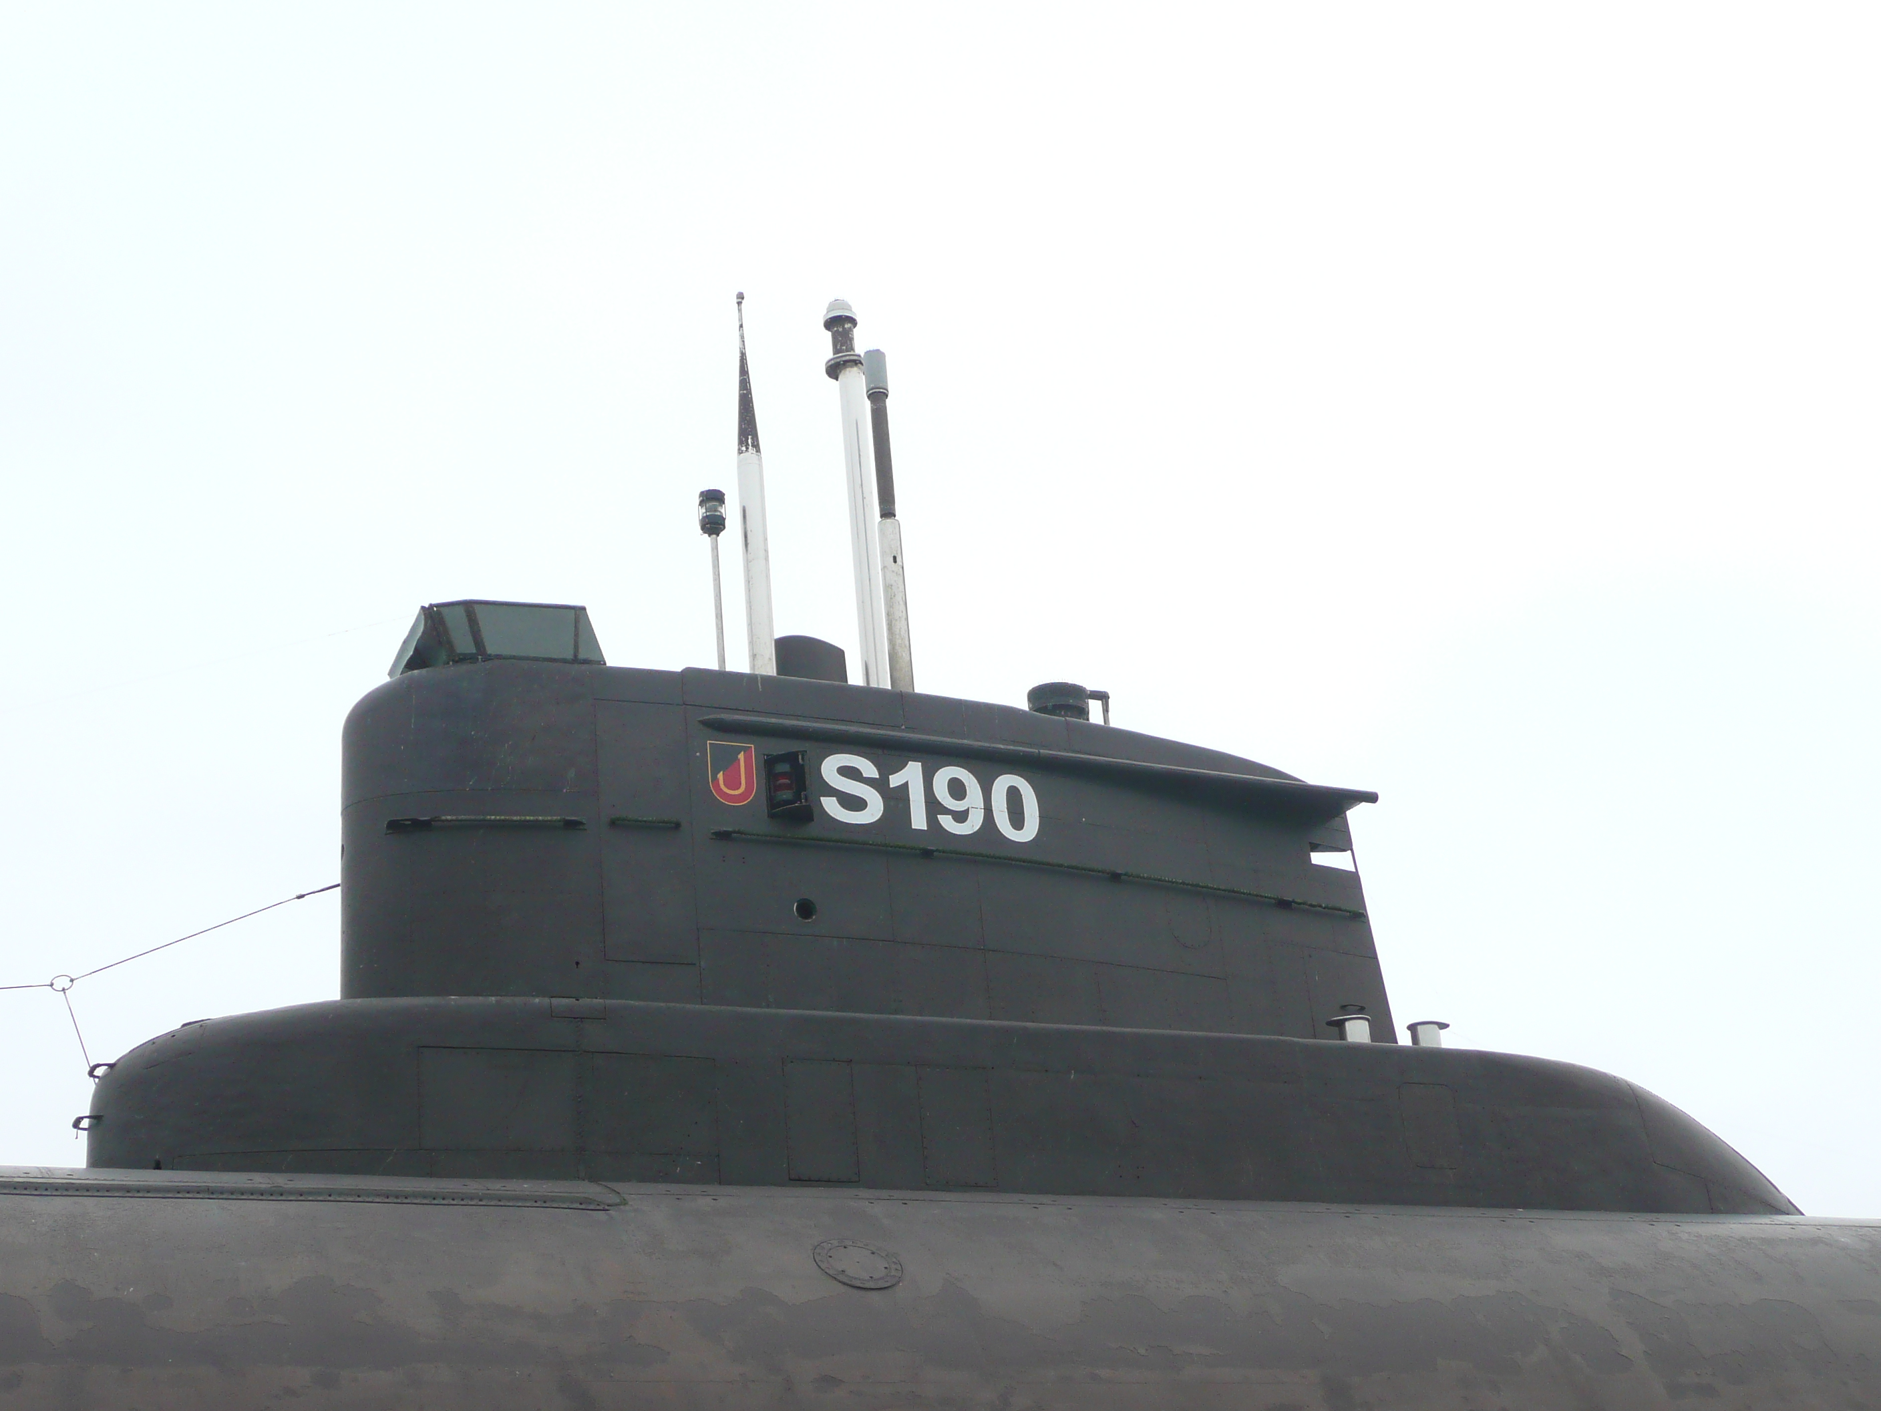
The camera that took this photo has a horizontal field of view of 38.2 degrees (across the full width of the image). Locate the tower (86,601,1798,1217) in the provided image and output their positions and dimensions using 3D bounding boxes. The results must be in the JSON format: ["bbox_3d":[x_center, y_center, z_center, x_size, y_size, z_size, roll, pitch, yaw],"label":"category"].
[{"bbox_3d":[0.797,1.777,19.473,13.170,4.020,2.300,6,-25,-26],"label":"tower"}]

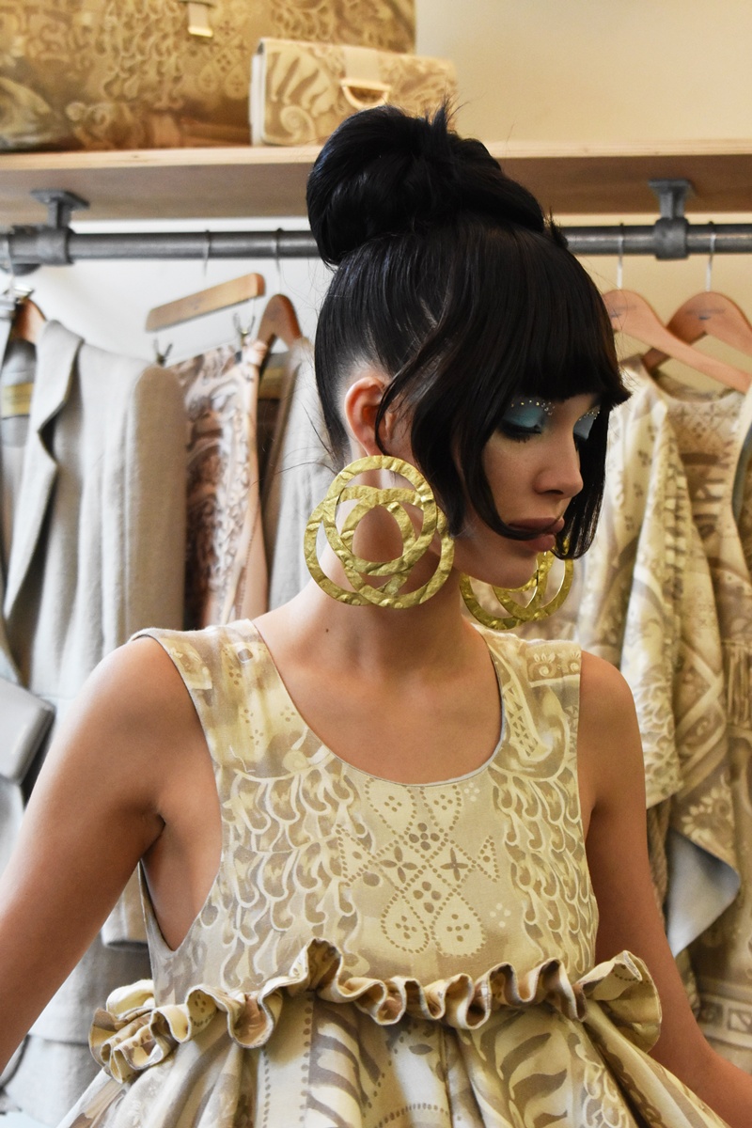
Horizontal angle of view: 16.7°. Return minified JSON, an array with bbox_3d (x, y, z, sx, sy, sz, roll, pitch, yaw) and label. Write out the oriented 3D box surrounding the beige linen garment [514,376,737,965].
[{"bbox_3d":[0.288,0.127,3.080,0.320,0.700,0.170,-3,-3,40],"label":"beige linen garment"}]

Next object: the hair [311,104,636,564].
[{"bbox_3d":[0.064,-0.163,1.800,0.240,0.310,0.190,8,3,37],"label":"hair"}]

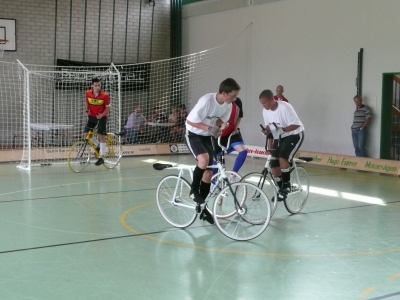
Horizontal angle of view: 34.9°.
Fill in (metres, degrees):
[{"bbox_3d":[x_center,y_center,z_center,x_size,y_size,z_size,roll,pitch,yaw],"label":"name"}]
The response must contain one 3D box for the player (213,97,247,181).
[{"bbox_3d":[0.425,-0.185,9.000,0.500,1.470,0.550,2,6,20],"label":"player"}]

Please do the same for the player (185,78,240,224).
[{"bbox_3d":[0.148,0.025,7.500,0.520,1.730,0.600,-4,7,-43],"label":"player"}]

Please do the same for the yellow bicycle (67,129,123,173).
[{"bbox_3d":[-2.196,-0.100,13.341,0.450,1.080,1.620,5,7,38],"label":"yellow bicycle"}]

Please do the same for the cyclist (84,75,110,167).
[{"bbox_3d":[-2.153,-0.588,13.350,0.520,1.820,0.450,2,5,13],"label":"cyclist"}]

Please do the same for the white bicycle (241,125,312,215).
[{"bbox_3d":[1.016,0.319,8.369,0.450,1.200,1.620,4,7,37],"label":"white bicycle"}]

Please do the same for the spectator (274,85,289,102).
[{"bbox_3d":[2.103,-0.721,16.500,0.500,1.810,0.320,3,6,24],"label":"spectator"}]

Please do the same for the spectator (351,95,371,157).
[{"bbox_3d":[3.662,-0.436,14.500,0.480,1.630,0.360,4,7,37],"label":"spectator"}]

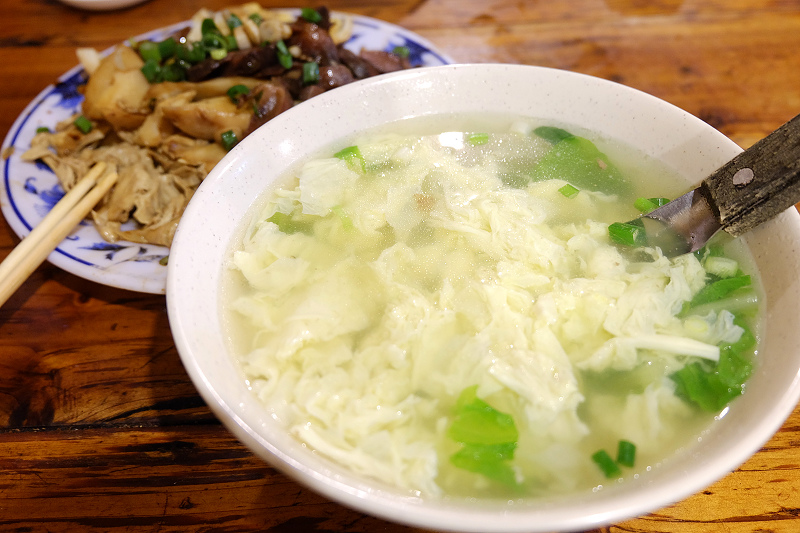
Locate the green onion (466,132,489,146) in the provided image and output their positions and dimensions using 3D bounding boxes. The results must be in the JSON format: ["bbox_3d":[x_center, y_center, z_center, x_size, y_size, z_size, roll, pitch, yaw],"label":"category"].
[{"bbox_3d":[0.032,-0.052,0.271,0.008,0.004,0.004,-2,46,2],"label":"green onion"}]

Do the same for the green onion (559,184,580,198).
[{"bbox_3d":[0.062,-0.027,0.245,0.005,0.003,0.004,-30,51,-23],"label":"green onion"}]

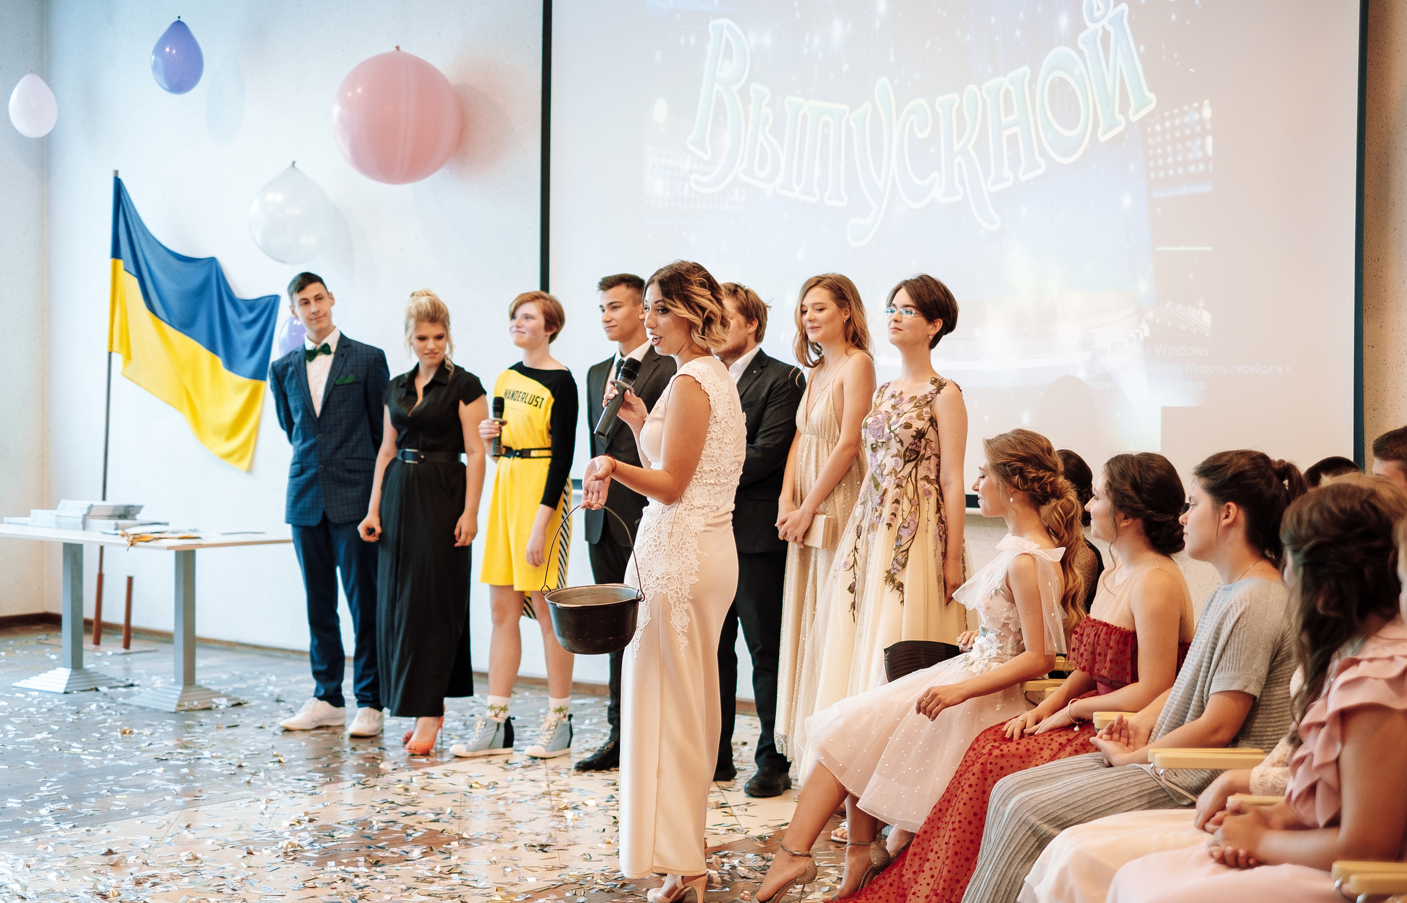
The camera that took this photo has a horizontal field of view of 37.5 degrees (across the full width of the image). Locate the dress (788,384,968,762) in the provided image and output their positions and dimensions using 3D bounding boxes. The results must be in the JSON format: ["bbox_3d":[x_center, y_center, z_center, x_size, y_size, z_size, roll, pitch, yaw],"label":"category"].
[{"bbox_3d":[0.650,0.439,6.599,0.570,1.370,0.610,-1,2,-38],"label":"dress"}]

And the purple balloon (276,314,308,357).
[{"bbox_3d":[-1.973,-0.576,10.200,0.235,0.310,0.235,2,2,30],"label":"purple balloon"}]

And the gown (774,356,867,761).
[{"bbox_3d":[0.421,0.366,6.935,0.400,1.400,0.430,-1,2,-35],"label":"gown"}]

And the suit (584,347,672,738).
[{"bbox_3d":[-0.249,0.348,7.763,0.480,1.480,0.310,2,2,38],"label":"suit"}]

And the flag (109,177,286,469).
[{"bbox_3d":[-2.650,-0.664,10.750,0.900,1.530,0.250,1,2,12],"label":"flag"}]

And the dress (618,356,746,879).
[{"bbox_3d":[-0.056,0.451,5.613,0.350,1.410,0.400,1,2,3],"label":"dress"}]

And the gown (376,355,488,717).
[{"bbox_3d":[-1.063,0.346,8.101,0.440,1.390,0.350,1,2,20],"label":"gown"}]

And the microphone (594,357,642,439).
[{"bbox_3d":[-0.231,-0.147,5.650,0.050,0.245,0.050,26,-11,0],"label":"microphone"}]

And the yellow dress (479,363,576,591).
[{"bbox_3d":[-0.658,0.120,7.921,0.430,0.920,0.310,2,2,40],"label":"yellow dress"}]

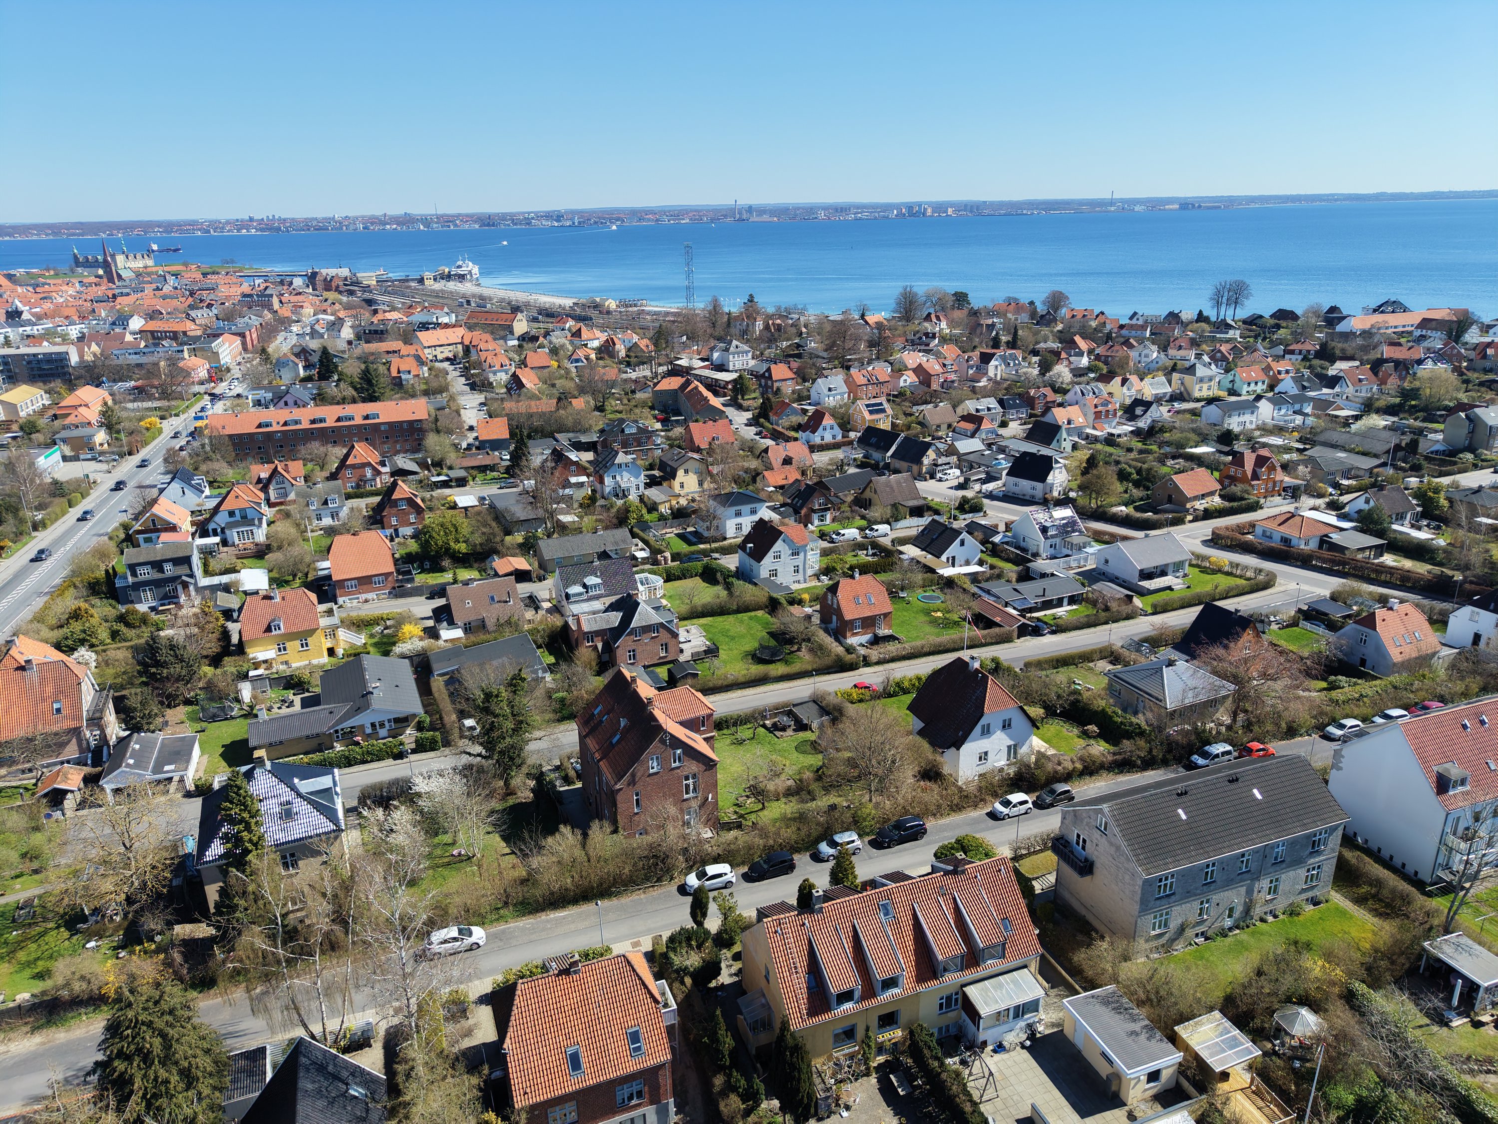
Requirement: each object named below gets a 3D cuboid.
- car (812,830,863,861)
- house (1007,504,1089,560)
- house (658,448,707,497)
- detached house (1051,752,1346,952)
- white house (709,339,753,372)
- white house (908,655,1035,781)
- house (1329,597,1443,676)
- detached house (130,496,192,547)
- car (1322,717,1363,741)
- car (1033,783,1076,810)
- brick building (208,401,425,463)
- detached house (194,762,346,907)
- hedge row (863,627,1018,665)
[{"bbox_3d":[7.710,24.100,88.193,3.780,1.500,1.700,-8,20,-18],"label":"car"},{"bbox_3d":[51.210,-5.700,176.980,8.750,7.480,9.410,-9,21,-23],"label":"house"},{"bbox_3d":[-14.657,-20.866,233.211,8.110,7.360,11.160,-9,20,-22],"label":"house"},{"bbox_3d":[34.994,21.351,80.660,19.280,10.080,9.340,-8,20,-19],"label":"detached house"},{"bbox_3d":[-7.316,-84.888,424.522,13.600,11.200,11.200,-8,20,-20],"label":"white house"},{"bbox_3d":[21.932,14.809,103.127,9.500,9.600,9.500,-9,20,-21],"label":"white house"},{"bbox_3d":[78.347,8.597,127.194,8.100,7.300,8.300,-9,20,-21],"label":"house"},{"bbox_3d":[-114.174,-7.801,201.582,9.000,6.900,12.000,-7,20,-17],"label":"detached house"},{"bbox_3d":[60.394,17.086,105.334,4.000,1.470,1.700,-8,20,-18],"label":"car"},{"bbox_3d":[28.150,21.190,94.950,3.550,1.480,1.680,-8,20,-18],"label":"car"},{"bbox_3d":[-106.820,-32.170,261.490,50.310,13.040,10.550,-7,20,-16],"label":"brick building"},{"bbox_3d":[-38.891,21.305,84.896,10.580,10.790,10.920,-9,20,-23],"label":"detached house"},{"bbox_3d":[24.253,10.635,132.784,21.576,1.750,1.450,-8,20,-19],"label":"hedge row"}]

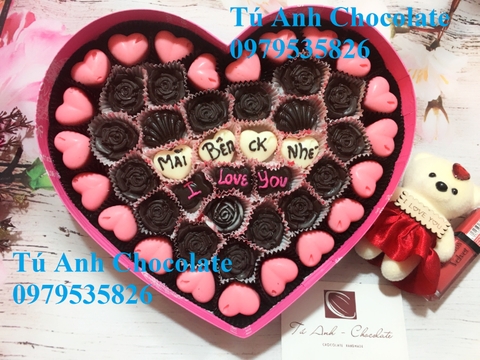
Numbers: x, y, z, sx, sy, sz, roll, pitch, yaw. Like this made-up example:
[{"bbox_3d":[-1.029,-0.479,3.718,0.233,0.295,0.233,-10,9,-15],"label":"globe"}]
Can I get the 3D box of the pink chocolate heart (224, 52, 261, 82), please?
[{"bbox_3d":[0.002,-0.090,0.322,0.027,0.014,0.030,40,85,4],"label":"pink chocolate heart"}]

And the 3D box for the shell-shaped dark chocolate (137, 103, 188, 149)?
[{"bbox_3d":[-0.056,-0.038,0.291,0.033,0.019,0.032,0,86,0],"label":"shell-shaped dark chocolate"}]

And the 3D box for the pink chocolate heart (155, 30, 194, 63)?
[{"bbox_3d":[-0.056,-0.106,0.327,0.031,0.013,0.029,17,82,2],"label":"pink chocolate heart"}]

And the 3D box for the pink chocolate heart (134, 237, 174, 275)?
[{"bbox_3d":[-0.065,0.058,0.306,0.030,0.014,0.027,45,86,4],"label":"pink chocolate heart"}]

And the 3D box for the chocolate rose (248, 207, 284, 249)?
[{"bbox_3d":[0.018,0.035,0.287,0.028,0.016,0.029,0,86,0],"label":"chocolate rose"}]

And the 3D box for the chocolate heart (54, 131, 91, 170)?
[{"bbox_3d":[-0.130,-0.026,0.314,0.027,0.013,0.033,-27,83,-4],"label":"chocolate heart"}]

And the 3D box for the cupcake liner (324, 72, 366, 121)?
[{"bbox_3d":[0.082,-0.064,0.319,0.036,0.020,0.041,2,82,0],"label":"cupcake liner"}]

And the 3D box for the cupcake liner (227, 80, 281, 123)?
[{"bbox_3d":[0.010,-0.059,0.318,0.041,0.020,0.035,0,82,-1],"label":"cupcake liner"}]

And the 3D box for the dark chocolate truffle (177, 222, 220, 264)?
[{"bbox_3d":[-0.032,0.048,0.307,0.031,0.016,0.031,-1,84,0],"label":"dark chocolate truffle"}]

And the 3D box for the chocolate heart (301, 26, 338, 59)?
[{"bbox_3d":[0.065,-0.111,0.324,0.030,0.014,0.027,4,84,0],"label":"chocolate heart"}]

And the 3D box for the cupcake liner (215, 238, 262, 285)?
[{"bbox_3d":[-0.001,0.062,0.305,0.036,0.020,0.036,0,84,0],"label":"cupcake liner"}]

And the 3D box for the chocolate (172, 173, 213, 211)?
[{"bbox_3d":[-0.034,0.008,0.288,0.026,0.014,0.028,-41,83,-10],"label":"chocolate"}]

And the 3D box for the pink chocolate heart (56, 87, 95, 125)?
[{"bbox_3d":[-0.121,-0.054,0.296,0.025,0.013,0.029,17,86,1],"label":"pink chocolate heart"}]

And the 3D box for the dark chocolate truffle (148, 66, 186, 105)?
[{"bbox_3d":[-0.057,-0.074,0.319,0.029,0.016,0.029,-1,82,-1],"label":"dark chocolate truffle"}]

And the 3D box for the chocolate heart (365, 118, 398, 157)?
[{"bbox_3d":[0.107,-0.032,0.304,0.025,0.014,0.028,11,78,0],"label":"chocolate heart"}]

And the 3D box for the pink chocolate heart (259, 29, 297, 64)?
[{"bbox_3d":[0.030,-0.107,0.324,0.030,0.014,0.027,-2,84,0],"label":"pink chocolate heart"}]

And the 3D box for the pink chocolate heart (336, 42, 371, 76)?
[{"bbox_3d":[0.091,-0.096,0.323,0.027,0.014,0.030,-41,85,-4],"label":"pink chocolate heart"}]

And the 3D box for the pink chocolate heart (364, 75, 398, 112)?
[{"bbox_3d":[0.107,-0.065,0.302,0.025,0.013,0.029,-32,86,-4],"label":"pink chocolate heart"}]

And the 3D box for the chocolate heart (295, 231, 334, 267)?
[{"bbox_3d":[0.053,0.048,0.284,0.025,0.014,0.028,39,79,5],"label":"chocolate heart"}]

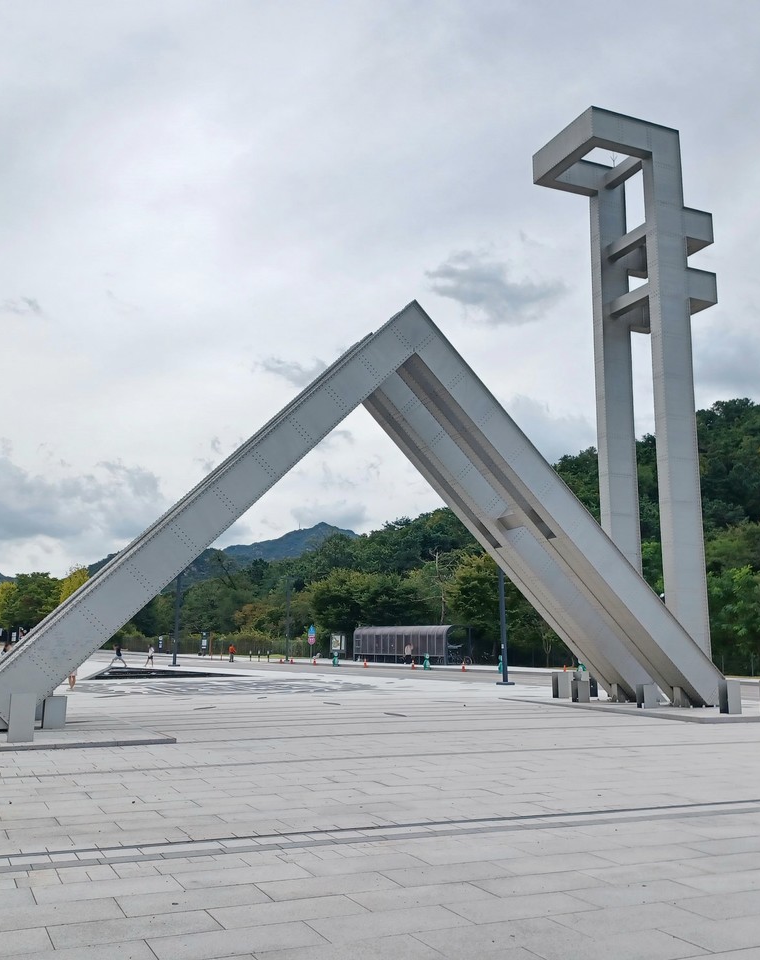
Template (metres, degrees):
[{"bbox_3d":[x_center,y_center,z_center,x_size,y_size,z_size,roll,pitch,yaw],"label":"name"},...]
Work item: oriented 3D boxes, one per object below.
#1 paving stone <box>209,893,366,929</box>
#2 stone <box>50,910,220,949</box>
[{"bbox_3d":[-0.591,2.811,5.989,0.970,0.060,0.485,6,-11,-25],"label":"paving stone"},{"bbox_3d":[-1.467,2.725,5.588,0.970,0.060,0.485,6,-11,-25],"label":"stone"}]

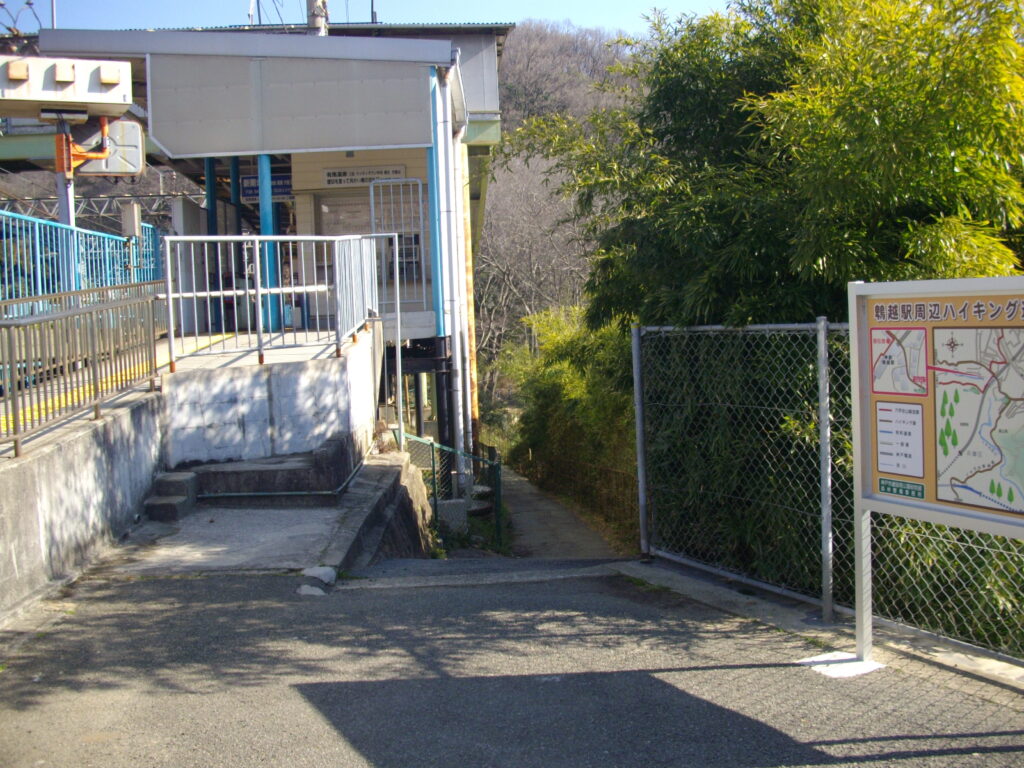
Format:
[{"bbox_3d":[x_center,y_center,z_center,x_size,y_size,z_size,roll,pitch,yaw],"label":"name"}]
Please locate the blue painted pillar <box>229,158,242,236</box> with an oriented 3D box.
[{"bbox_3d":[-4.820,-2.504,19.428,0.165,3.000,0.165,-2,3,-3],"label":"blue painted pillar"}]

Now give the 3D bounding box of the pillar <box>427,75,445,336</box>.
[{"bbox_3d":[-1.089,-2.613,15.607,0.170,3.870,0.170,-2,3,-3],"label":"pillar"}]

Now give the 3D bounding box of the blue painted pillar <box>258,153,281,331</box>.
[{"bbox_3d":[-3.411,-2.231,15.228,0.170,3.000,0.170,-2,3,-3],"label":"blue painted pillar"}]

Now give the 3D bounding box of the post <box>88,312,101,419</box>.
[{"bbox_3d":[-3.171,-0.139,8.310,0.050,0.820,0.050,-2,3,-3],"label":"post"}]

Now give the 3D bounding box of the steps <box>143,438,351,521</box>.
[{"bbox_3d":[-2.320,0.846,9.975,1.620,0.460,1.550,-2,3,-3],"label":"steps"}]

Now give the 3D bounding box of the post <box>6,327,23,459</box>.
[{"bbox_3d":[-3.066,0.046,6.731,0.050,0.810,0.050,-2,3,-3],"label":"post"}]

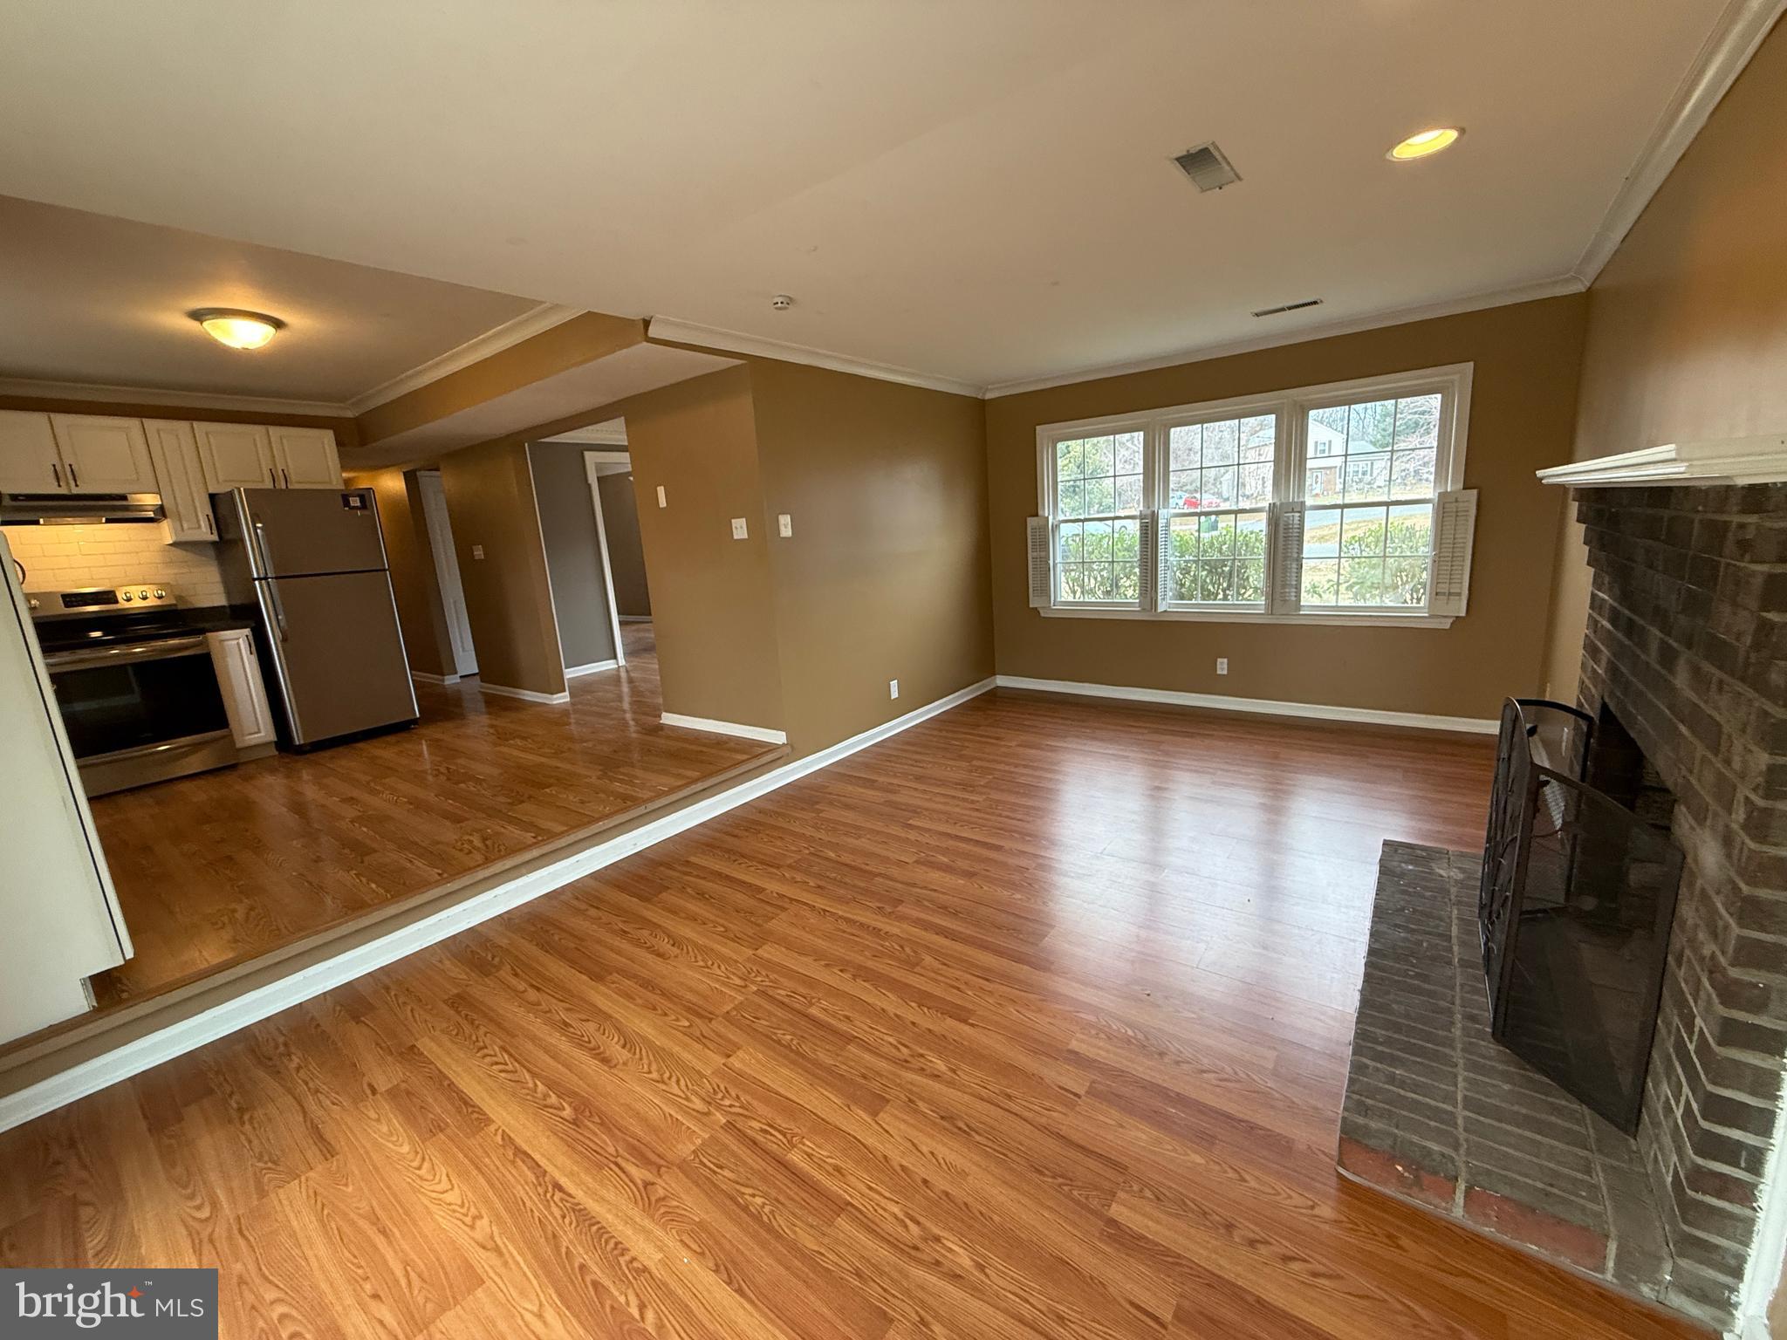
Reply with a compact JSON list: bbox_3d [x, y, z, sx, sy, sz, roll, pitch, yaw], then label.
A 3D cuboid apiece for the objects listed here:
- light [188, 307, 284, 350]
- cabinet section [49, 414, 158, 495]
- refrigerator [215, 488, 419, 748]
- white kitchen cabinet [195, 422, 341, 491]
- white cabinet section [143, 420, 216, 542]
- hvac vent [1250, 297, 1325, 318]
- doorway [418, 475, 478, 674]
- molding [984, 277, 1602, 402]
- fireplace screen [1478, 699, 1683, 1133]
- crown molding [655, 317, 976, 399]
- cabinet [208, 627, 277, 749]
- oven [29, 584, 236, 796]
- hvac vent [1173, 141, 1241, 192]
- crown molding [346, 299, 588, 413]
[{"bbox_3d":[-3.179,-1.623,3.515,0.360,0.140,0.360,5,14,37],"label":"light"},{"bbox_3d":[-4.906,-1.312,4.489,0.320,0.453,0.383,5,14,36],"label":"cabinet section"},{"bbox_3d":[-3.993,-0.368,5.058,0.750,1.709,0.705,5,14,37],"label":"refrigerator"},{"bbox_3d":[-4.338,-1.441,5.015,0.330,0.420,0.745,5,14,37],"label":"white kitchen cabinet"},{"bbox_3d":[-4.714,-1.221,4.759,0.320,0.758,0.222,5,14,36],"label":"white cabinet section"},{"bbox_3d":[2.126,-1.933,3.901,0.340,0.020,0.145,5,14,37],"label":"hvac vent"},{"bbox_3d":[-4.257,-0.975,7.394,0.080,2.021,0.740,5,14,37],"label":"doorway"},{"bbox_3d":[2.096,-2.051,4.657,3.460,0.078,0.080,5,14,37],"label":"molding"},{"bbox_3d":[1.857,0.533,2.032,0.265,0.795,1.140,5,14,37],"label":"fireplace screen"},{"bbox_3d":[-0.163,-1.874,4.516,0.075,0.078,3.104,5,14,37],"label":"crown molding"},{"bbox_3d":[-4.381,0.123,4.796,0.620,0.800,0.220,5,14,37],"label":"cabinet"},{"bbox_3d":[-4.682,0.092,4.383,0.700,1.160,0.760,5,14,37],"label":"oven"},{"bbox_3d":[0.969,-1.522,2.223,0.135,0.020,0.337,5,14,37],"label":"hvac vent"},{"bbox_3d":[-2.727,-1.883,4.440,3.520,0.077,0.075,5,14,37],"label":"crown molding"}]

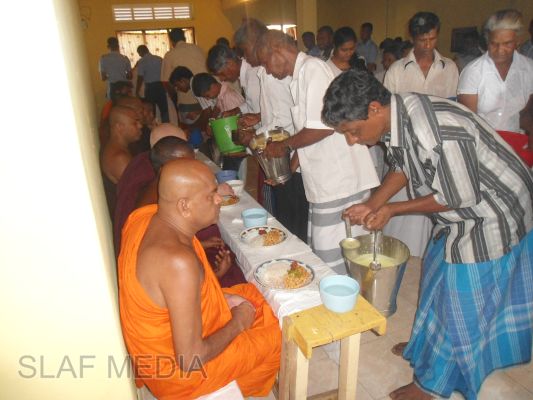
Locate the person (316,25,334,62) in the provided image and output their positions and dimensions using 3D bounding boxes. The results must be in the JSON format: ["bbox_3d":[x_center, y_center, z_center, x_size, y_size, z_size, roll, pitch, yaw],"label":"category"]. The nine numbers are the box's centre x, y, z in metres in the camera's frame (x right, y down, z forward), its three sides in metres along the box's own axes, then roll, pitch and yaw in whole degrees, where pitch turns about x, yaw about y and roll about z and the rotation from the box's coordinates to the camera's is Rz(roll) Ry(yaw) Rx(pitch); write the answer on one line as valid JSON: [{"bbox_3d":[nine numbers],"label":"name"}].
[{"bbox_3d":[0.546,-0.681,3.834,0.480,1.720,0.300,7,19,26],"label":"person"}]

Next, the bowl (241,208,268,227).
[{"bbox_3d":[-0.060,0.105,2.220,0.142,0.077,0.142,-1,17,0],"label":"bowl"}]

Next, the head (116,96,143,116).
[{"bbox_3d":[-1.030,-0.659,3.000,0.200,0.230,0.160,1,15,-21],"label":"head"}]

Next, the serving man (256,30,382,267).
[{"bbox_3d":[0.252,-0.068,2.141,0.620,1.550,0.500,-5,17,-12],"label":"serving man"}]

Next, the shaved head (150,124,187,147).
[{"bbox_3d":[-0.542,-0.329,2.250,0.205,0.225,0.160,12,11,-23],"label":"shaved head"}]

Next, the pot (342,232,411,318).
[{"bbox_3d":[0.436,0.317,1.645,0.272,0.265,0.272,-1,17,0],"label":"pot"}]

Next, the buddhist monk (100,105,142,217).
[{"bbox_3d":[-0.799,-0.198,2.698,0.550,0.860,0.550,-7,18,-18],"label":"buddhist monk"}]

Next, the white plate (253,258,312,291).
[{"bbox_3d":[0.072,0.309,1.620,0.246,0.030,0.246,-1,17,0],"label":"white plate"}]

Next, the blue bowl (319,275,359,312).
[{"bbox_3d":[0.253,0.335,1.417,0.140,0.083,0.140,-1,17,0],"label":"blue bowl"}]

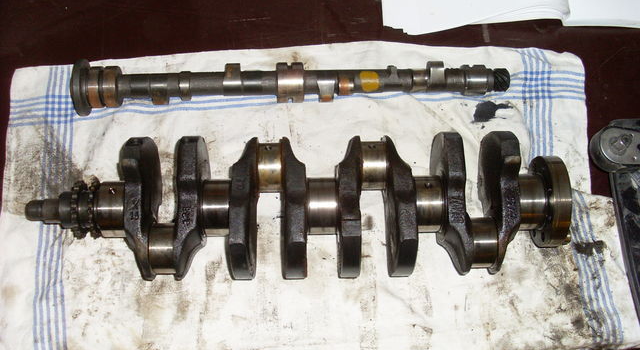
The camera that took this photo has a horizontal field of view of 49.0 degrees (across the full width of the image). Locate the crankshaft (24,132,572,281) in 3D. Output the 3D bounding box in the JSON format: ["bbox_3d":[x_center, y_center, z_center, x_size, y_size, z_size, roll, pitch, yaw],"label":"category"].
[{"bbox_3d":[-0.024,0.031,0.683,0.512,0.096,0.141,-1,72,-2],"label":"crankshaft"}]

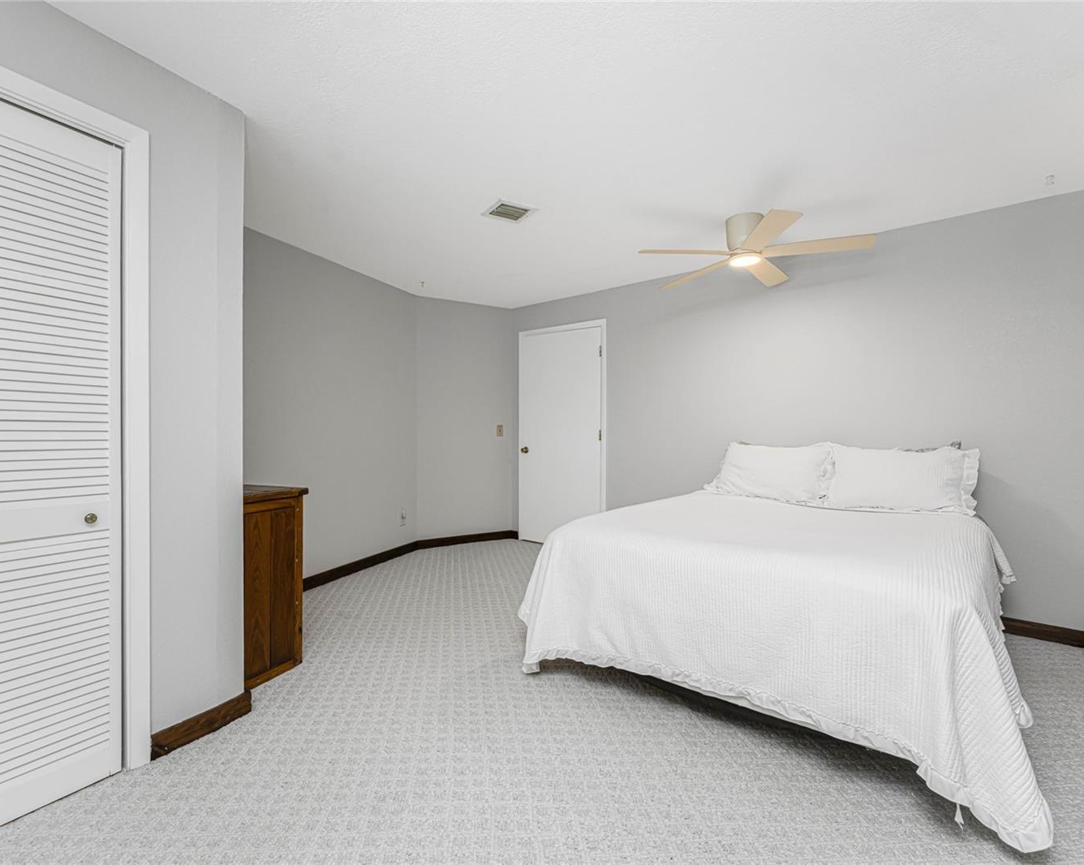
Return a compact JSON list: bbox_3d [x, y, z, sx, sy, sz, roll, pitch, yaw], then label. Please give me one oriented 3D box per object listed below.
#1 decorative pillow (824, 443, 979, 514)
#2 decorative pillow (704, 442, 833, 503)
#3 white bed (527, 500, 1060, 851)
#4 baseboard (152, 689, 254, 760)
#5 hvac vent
[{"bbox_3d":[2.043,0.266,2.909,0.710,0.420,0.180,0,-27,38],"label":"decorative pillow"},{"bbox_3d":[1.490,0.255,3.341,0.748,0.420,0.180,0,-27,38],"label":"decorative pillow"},{"bbox_3d":[1.206,0.770,2.585,1.700,0.660,2.080,0,0,38],"label":"white bed"},{"bbox_3d":[-1.240,1.056,1.852,0.018,0.087,0.344,0,0,30],"label":"baseboard"},{"bbox_3d":[-0.184,-1.280,2.931,0.245,0.020,0.235,0,0,-31],"label":"hvac vent"}]

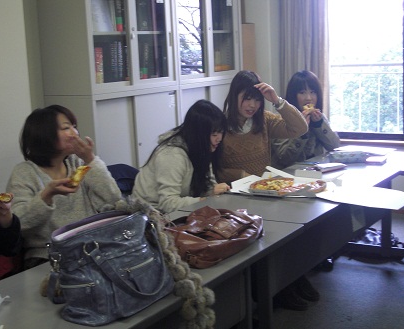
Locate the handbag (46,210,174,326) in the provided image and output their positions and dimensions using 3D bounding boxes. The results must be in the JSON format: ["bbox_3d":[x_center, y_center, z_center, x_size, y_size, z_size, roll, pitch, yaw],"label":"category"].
[{"bbox_3d":[-0.241,0.265,1.928,0.160,0.240,0.325,5,12,39],"label":"handbag"}]

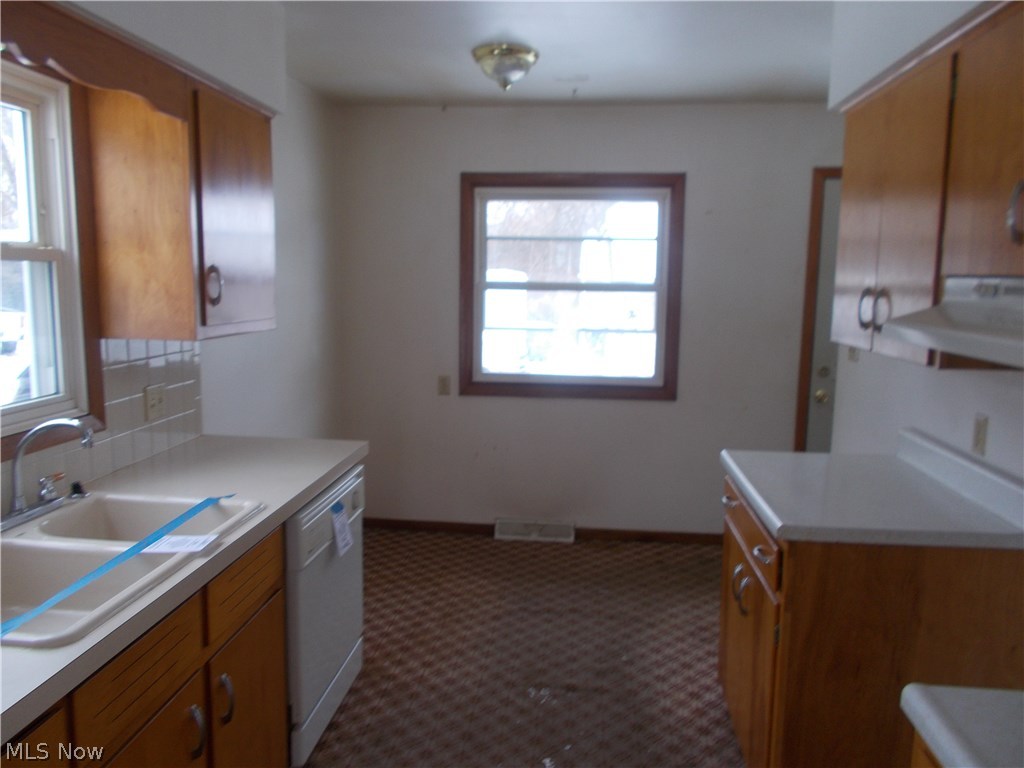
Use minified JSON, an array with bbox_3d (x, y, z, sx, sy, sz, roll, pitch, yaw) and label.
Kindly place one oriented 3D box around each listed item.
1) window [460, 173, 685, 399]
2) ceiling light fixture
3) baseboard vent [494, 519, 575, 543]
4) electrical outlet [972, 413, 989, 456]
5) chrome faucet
[{"bbox_3d":[0.315,-0.531,4.257,1.219,1.236,0.060,2,8,5],"label":"window"},{"bbox_3d":[-0.029,-1.308,3.215,0.278,0.150,0.278,2,8,5],"label":"ceiling light fixture"},{"bbox_3d":[0.126,0.847,4.454,0.457,0.110,0.060,2,8,6],"label":"baseboard vent"},{"bbox_3d":[1.328,0.147,2.181,0.008,0.114,0.071,2,8,5],"label":"electrical outlet"},{"bbox_3d":[-1.137,0.212,1.869,0.205,0.210,0.255,2,8,5],"label":"chrome faucet"}]

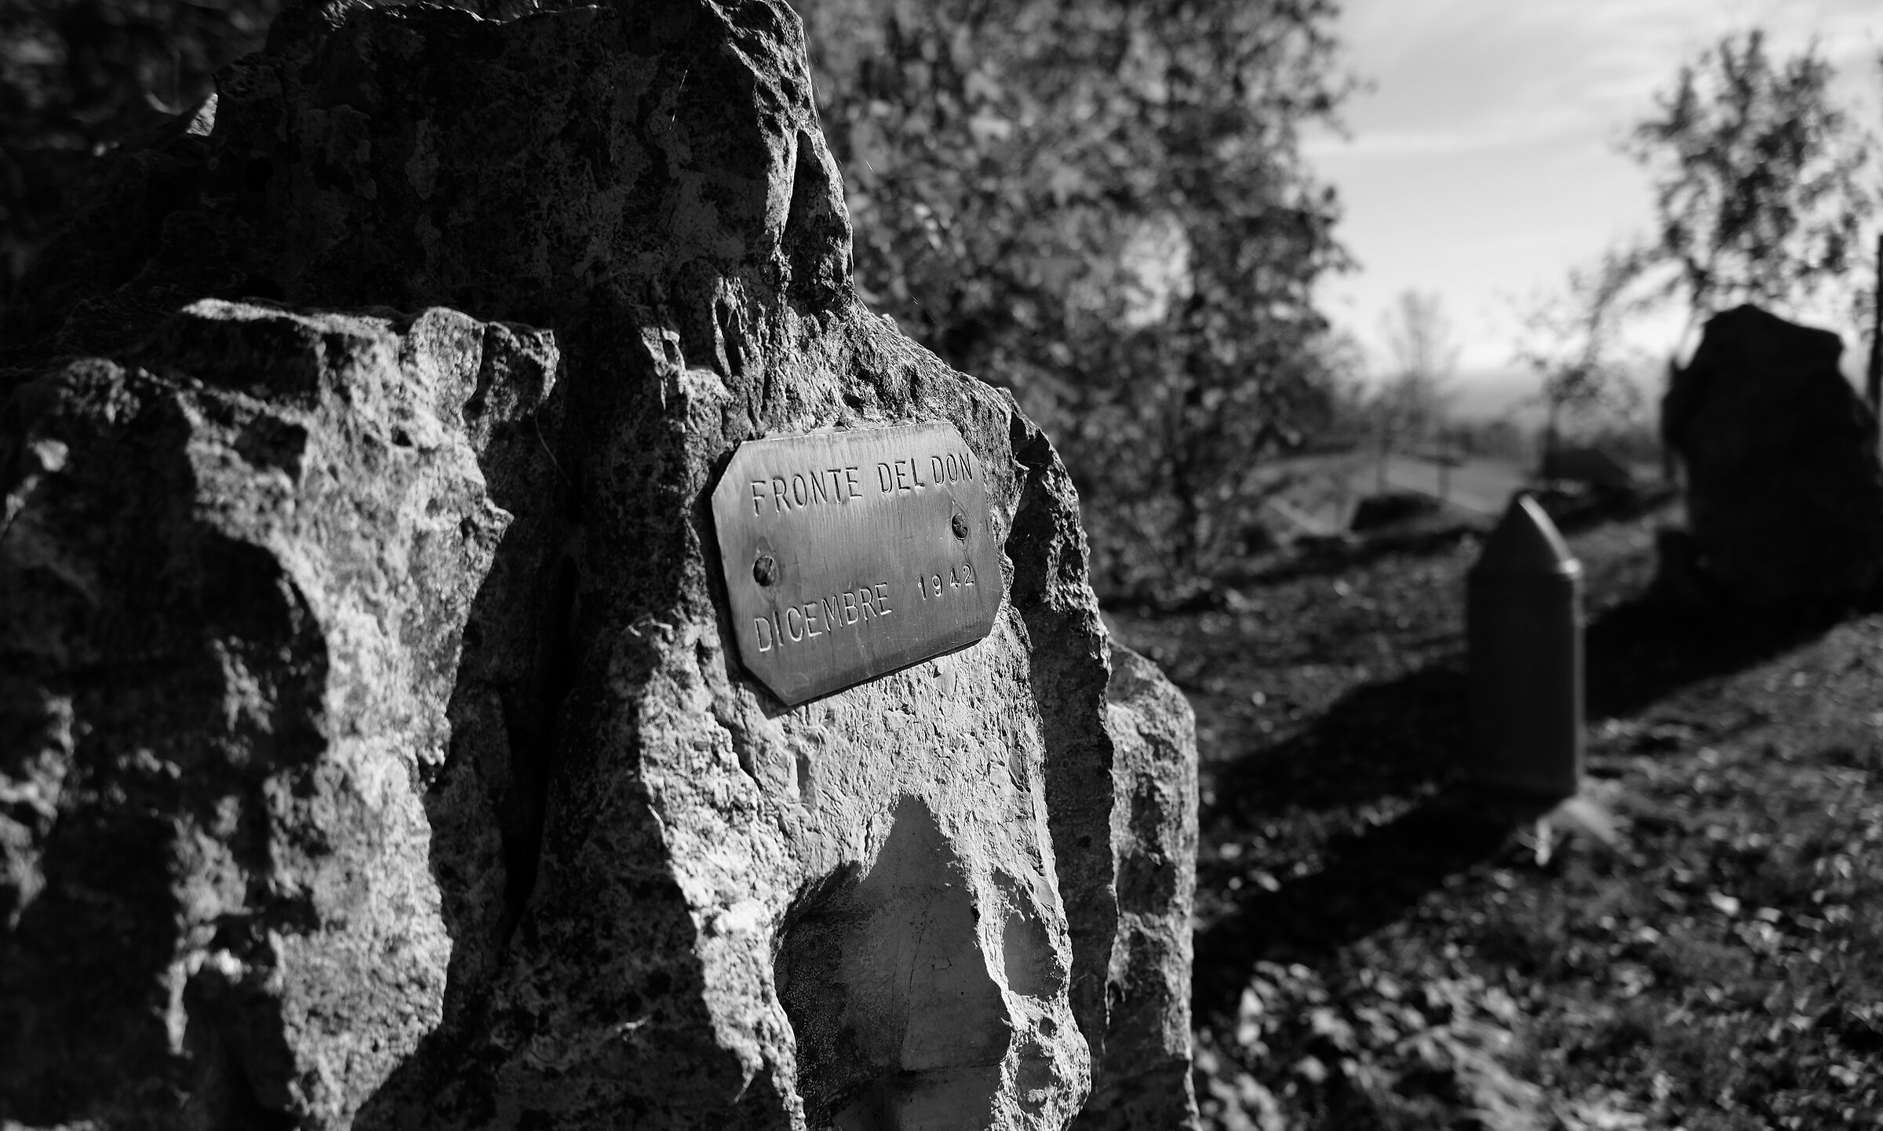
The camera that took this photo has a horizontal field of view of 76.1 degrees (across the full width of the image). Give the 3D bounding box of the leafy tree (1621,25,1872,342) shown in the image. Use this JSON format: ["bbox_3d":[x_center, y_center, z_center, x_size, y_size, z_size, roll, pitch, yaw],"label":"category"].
[{"bbox_3d":[7.685,-2.871,11.500,1.988,4.288,1.888,4,11,34],"label":"leafy tree"}]

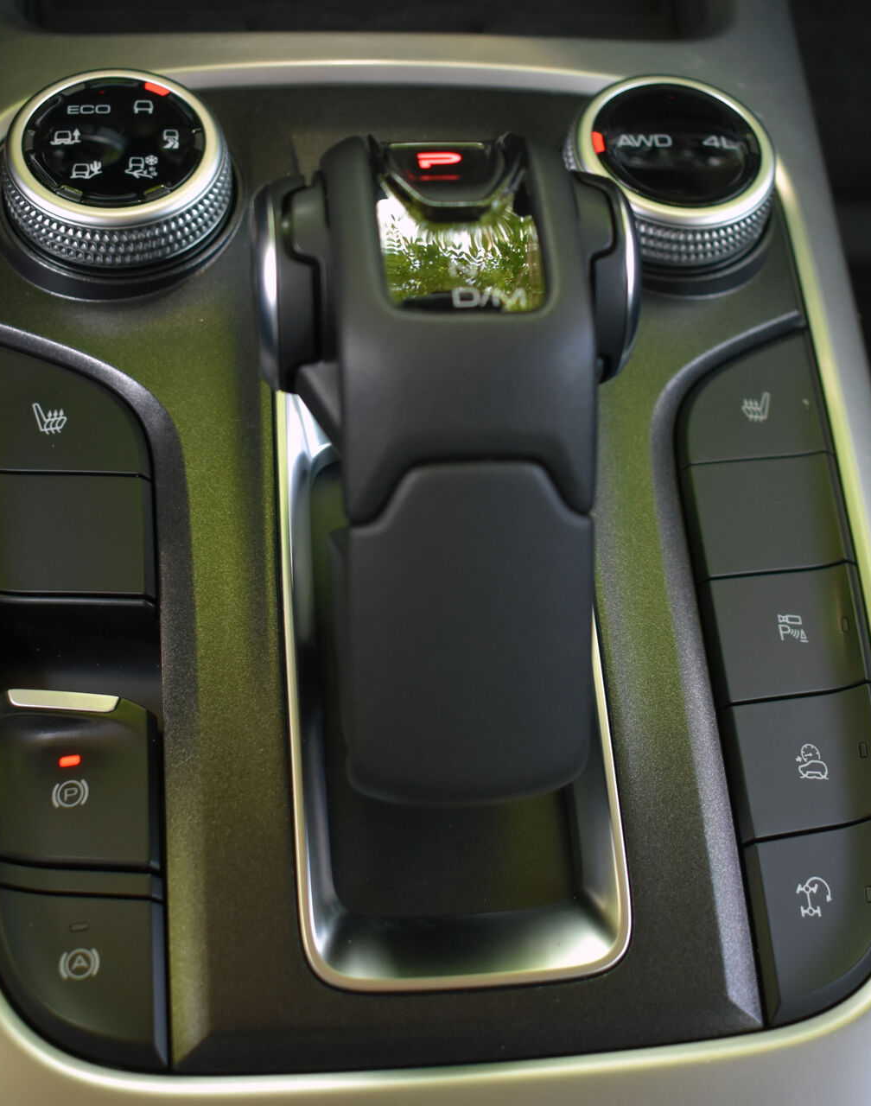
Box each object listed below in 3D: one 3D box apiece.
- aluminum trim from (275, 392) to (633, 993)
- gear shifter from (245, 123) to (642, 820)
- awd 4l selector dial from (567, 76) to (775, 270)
[{"bbox_3d":[0.000,0.017,0.339,0.065,0.013,0.151,-1,62,-7],"label":"aluminum trim"},{"bbox_3d":[0.003,-0.016,0.307,0.073,0.076,0.126,-1,59,-7],"label":"gear shifter"},{"bbox_3d":[0.058,-0.096,0.388,0.053,0.015,0.053,-1,59,-7],"label":"awd 4l selector dial"}]

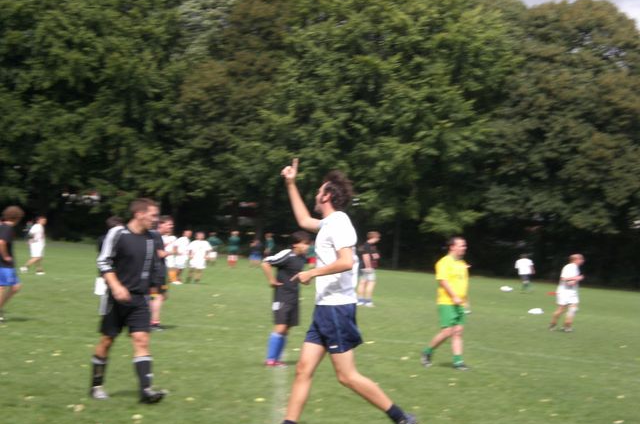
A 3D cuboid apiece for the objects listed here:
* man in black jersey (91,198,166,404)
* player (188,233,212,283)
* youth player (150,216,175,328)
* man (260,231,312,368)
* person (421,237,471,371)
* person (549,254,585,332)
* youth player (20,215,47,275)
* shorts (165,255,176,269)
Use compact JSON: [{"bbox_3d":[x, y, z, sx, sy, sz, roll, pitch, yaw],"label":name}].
[{"bbox_3d":[-1.663,0.768,18.300,0.520,1.750,0.540,3,-1,41],"label":"man in black jersey"},{"bbox_3d":[-3.867,1.462,68.500,0.680,1.640,0.420,4,-1,-9],"label":"player"},{"bbox_3d":[-2.460,0.942,32.300,0.480,1.730,0.500,4,-1,21],"label":"youth player"},{"bbox_3d":[-0.421,1.026,25.000,0.480,1.580,0.550,4,-1,28],"label":"man"},{"bbox_3d":[1.709,1.202,27.600,0.660,1.740,0.580,4,-1,27],"label":"person"},{"bbox_3d":[5.425,1.786,46.200,0.660,1.690,0.500,4,-1,18],"label":"person"},{"bbox_3d":[-8.496,0.964,62.500,0.700,1.720,0.500,4,-1,12],"label":"youth player"},{"bbox_3d":[-4.610,1.527,65.000,0.340,0.430,0.380,4,-1,26],"label":"shorts"}]

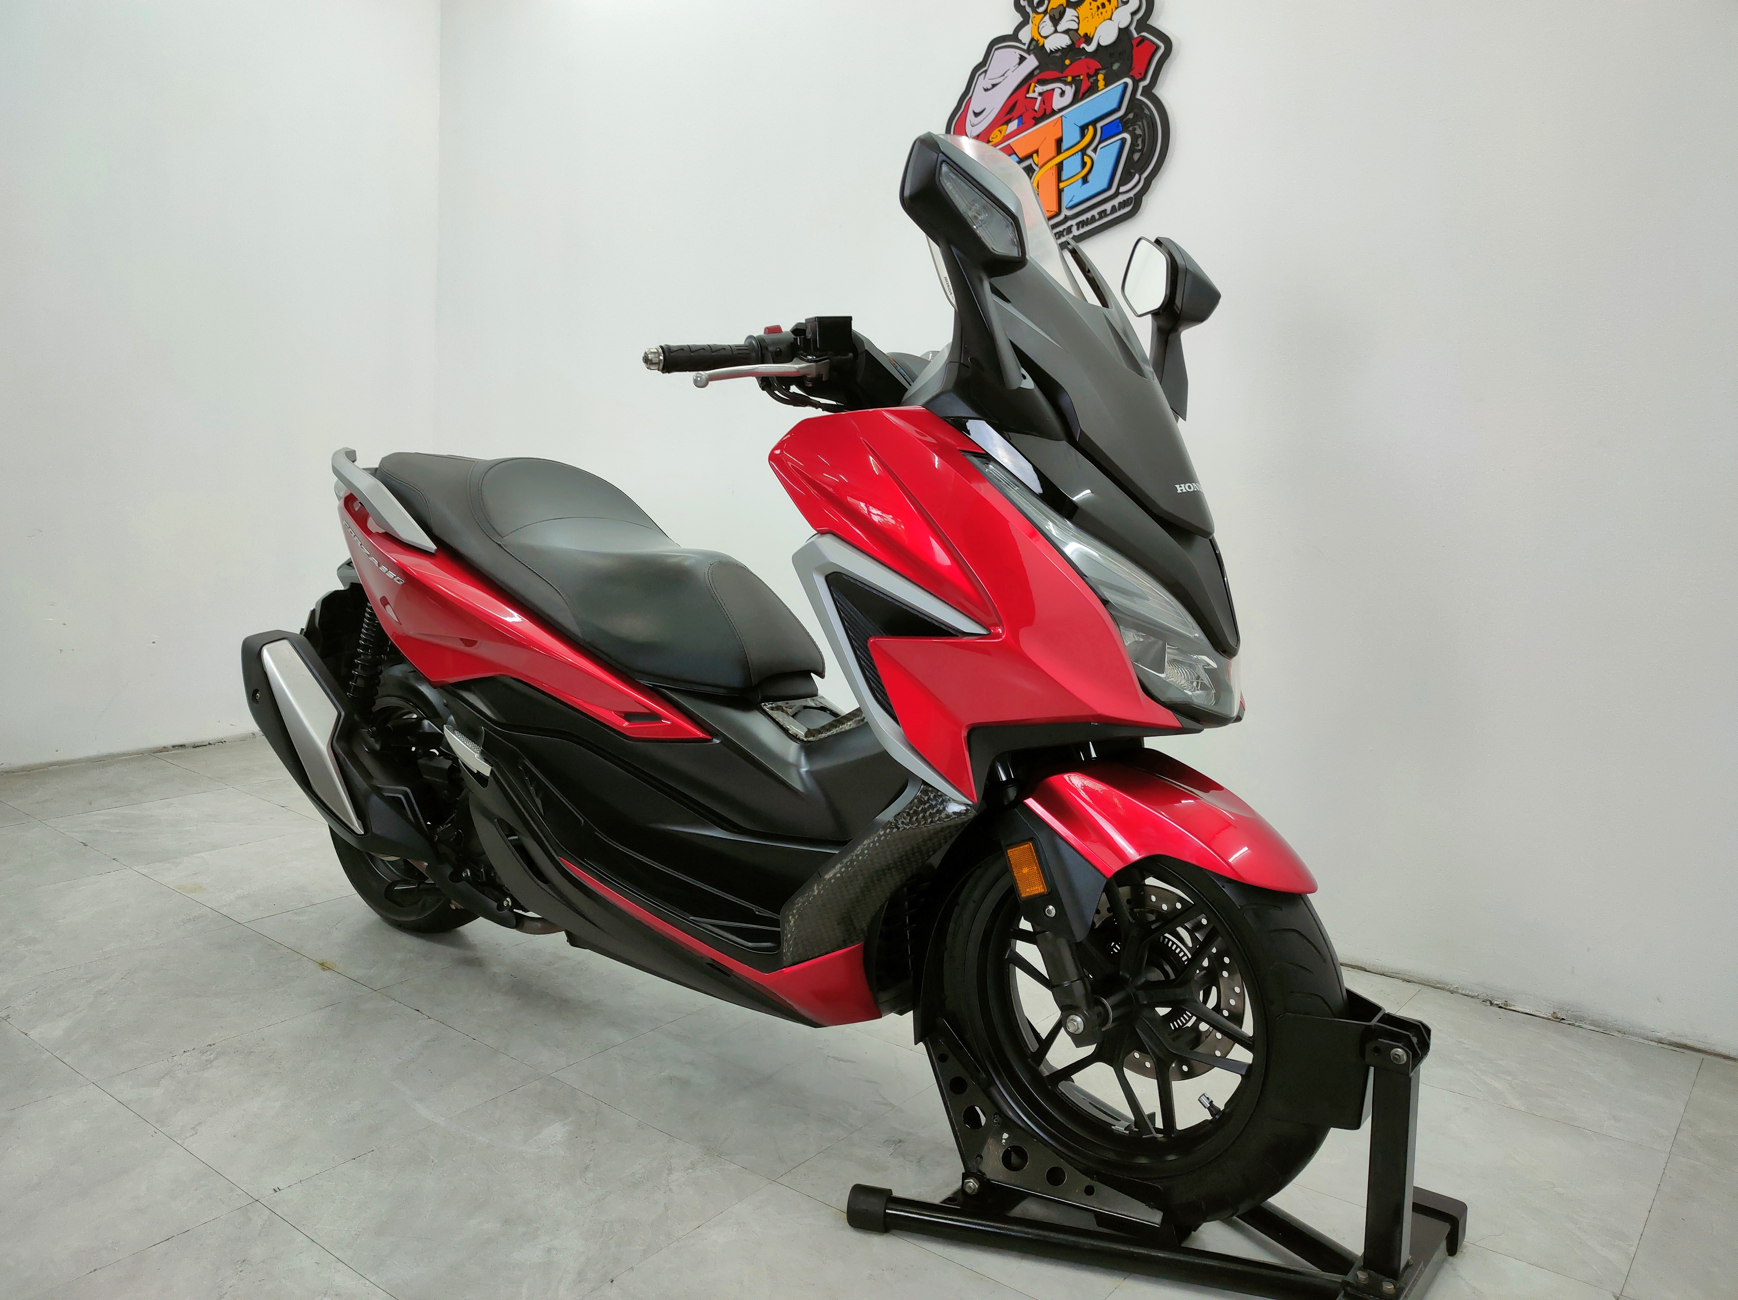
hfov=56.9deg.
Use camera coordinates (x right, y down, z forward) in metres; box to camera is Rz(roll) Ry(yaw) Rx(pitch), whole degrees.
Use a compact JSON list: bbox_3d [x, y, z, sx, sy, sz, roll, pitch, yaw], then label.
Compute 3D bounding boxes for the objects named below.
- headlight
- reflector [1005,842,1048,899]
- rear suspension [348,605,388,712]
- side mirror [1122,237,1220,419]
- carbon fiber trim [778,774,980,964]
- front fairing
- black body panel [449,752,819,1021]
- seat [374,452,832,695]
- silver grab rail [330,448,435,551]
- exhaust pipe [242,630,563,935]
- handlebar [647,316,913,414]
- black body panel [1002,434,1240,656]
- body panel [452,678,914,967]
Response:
[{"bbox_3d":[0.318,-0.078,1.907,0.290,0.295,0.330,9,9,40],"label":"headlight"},{"bbox_3d":[0.190,0.262,1.909,0.036,0.064,0.010,-19,-6,34],"label":"reflector"},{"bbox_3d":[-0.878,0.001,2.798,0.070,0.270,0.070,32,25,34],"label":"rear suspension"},{"bbox_3d":[0.410,-0.436,2.171,0.100,0.240,0.175,1,8,-9],"label":"side mirror"},{"bbox_3d":[0.010,0.289,2.010,0.285,0.265,0.115,9,9,40],"label":"carbon fiber trim"},{"bbox_3d":[0.309,-0.299,1.925,0.270,0.310,0.340,9,11,40],"label":"front fairing"},{"bbox_3d":[-0.352,0.333,2.335,0.710,0.295,0.140,9,9,40],"label":"black body panel"},{"bbox_3d":[-0.445,-0.147,2.607,1.040,0.310,0.340,9,9,40],"label":"seat"},{"bbox_3d":[-0.816,-0.265,2.764,0.410,0.160,0.135,9,9,40],"label":"silver grab rail"},{"bbox_3d":[-0.777,0.214,2.652,0.840,0.370,0.210,9,11,40],"label":"exhaust pipe"},{"bbox_3d":[0.013,-0.374,2.169,0.190,0.115,0.720,9,11,40],"label":"handlebar"},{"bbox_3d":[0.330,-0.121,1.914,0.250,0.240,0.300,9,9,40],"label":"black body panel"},{"bbox_3d":[-0.320,0.202,2.300,0.840,0.280,0.200,9,11,40],"label":"body panel"}]

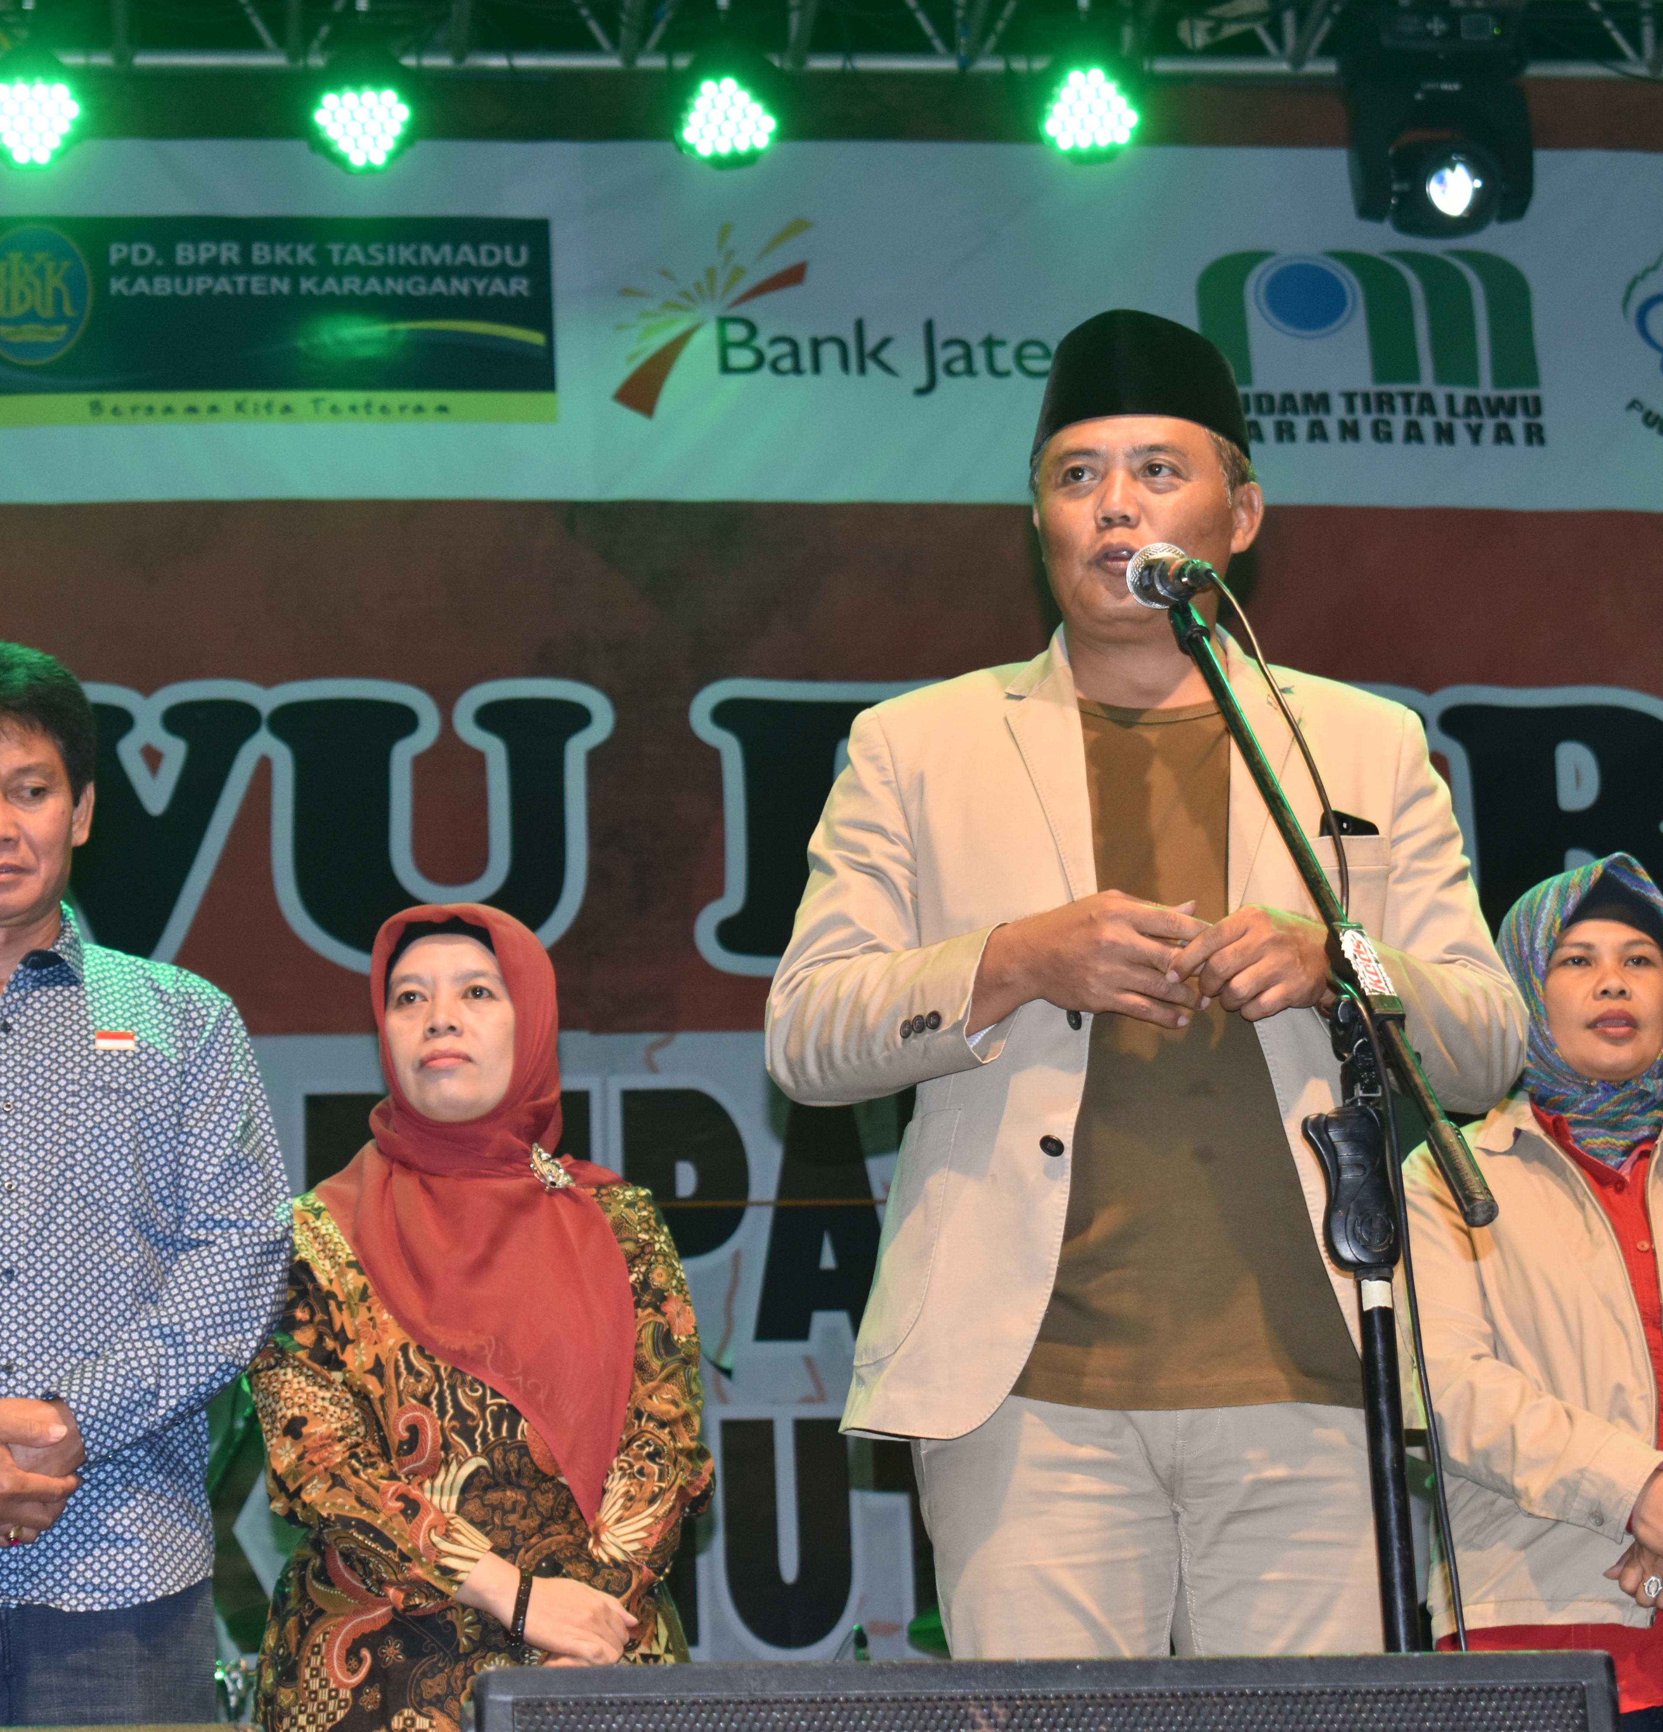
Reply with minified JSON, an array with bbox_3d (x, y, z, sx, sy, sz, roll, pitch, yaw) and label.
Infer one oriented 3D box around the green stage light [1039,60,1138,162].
[{"bbox_3d":[0.461,-1.346,10.546,0.185,0.170,0.190,-5,-64,6],"label":"green stage light"}]

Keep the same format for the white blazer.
[{"bbox_3d":[0.235,0.121,4.458,0.580,0.700,0.400,-4,-20,5],"label":"white blazer"}]

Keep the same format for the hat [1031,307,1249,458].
[{"bbox_3d":[0.247,-0.383,4.730,0.170,0.107,0.205,-9,-21,17],"label":"hat"}]

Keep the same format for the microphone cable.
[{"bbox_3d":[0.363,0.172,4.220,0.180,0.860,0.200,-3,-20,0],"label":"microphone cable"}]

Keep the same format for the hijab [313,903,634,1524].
[{"bbox_3d":[-0.311,0.303,5.140,0.280,0.590,0.280,-5,-20,6],"label":"hijab"}]

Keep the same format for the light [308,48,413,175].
[{"bbox_3d":[-0.827,-1.333,10.416,0.185,0.170,0.190,-1,-62,-4],"label":"light"}]

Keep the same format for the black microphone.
[{"bbox_3d":[0.258,-0.219,4.470,0.053,0.053,0.165,3,-3,-16],"label":"black microphone"}]

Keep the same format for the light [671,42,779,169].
[{"bbox_3d":[-0.185,-1.349,10.481,0.185,0.170,0.190,-3,-62,2],"label":"light"}]

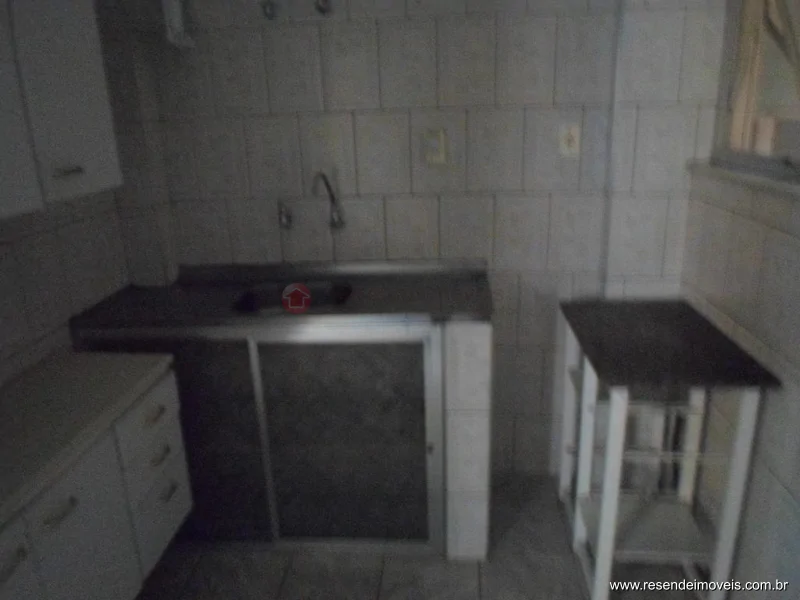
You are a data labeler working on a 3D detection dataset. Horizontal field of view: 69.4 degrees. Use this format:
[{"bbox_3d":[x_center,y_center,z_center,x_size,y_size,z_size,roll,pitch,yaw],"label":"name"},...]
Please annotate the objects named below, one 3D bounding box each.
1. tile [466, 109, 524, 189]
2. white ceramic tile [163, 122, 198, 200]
[{"bbox_3d":[0.343,-0.540,2.089,0.201,0.296,0.010,-1,16,4],"label":"tile"},{"bbox_3d":[-0.821,-0.526,2.174,0.107,0.299,0.010,-1,16,4],"label":"white ceramic tile"}]

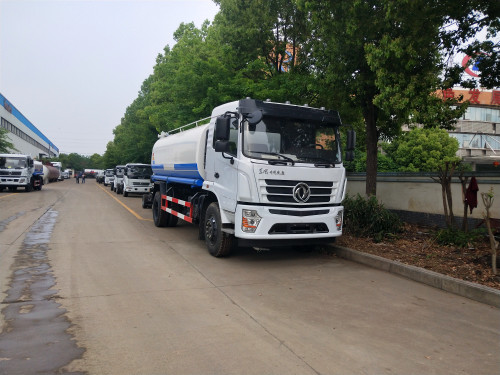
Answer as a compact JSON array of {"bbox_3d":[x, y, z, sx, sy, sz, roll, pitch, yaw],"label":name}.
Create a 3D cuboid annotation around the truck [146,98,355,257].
[{"bbox_3d":[-0.755,-0.238,9.787,2.500,3.060,7.500,2,1,-26],"label":"truck"}]

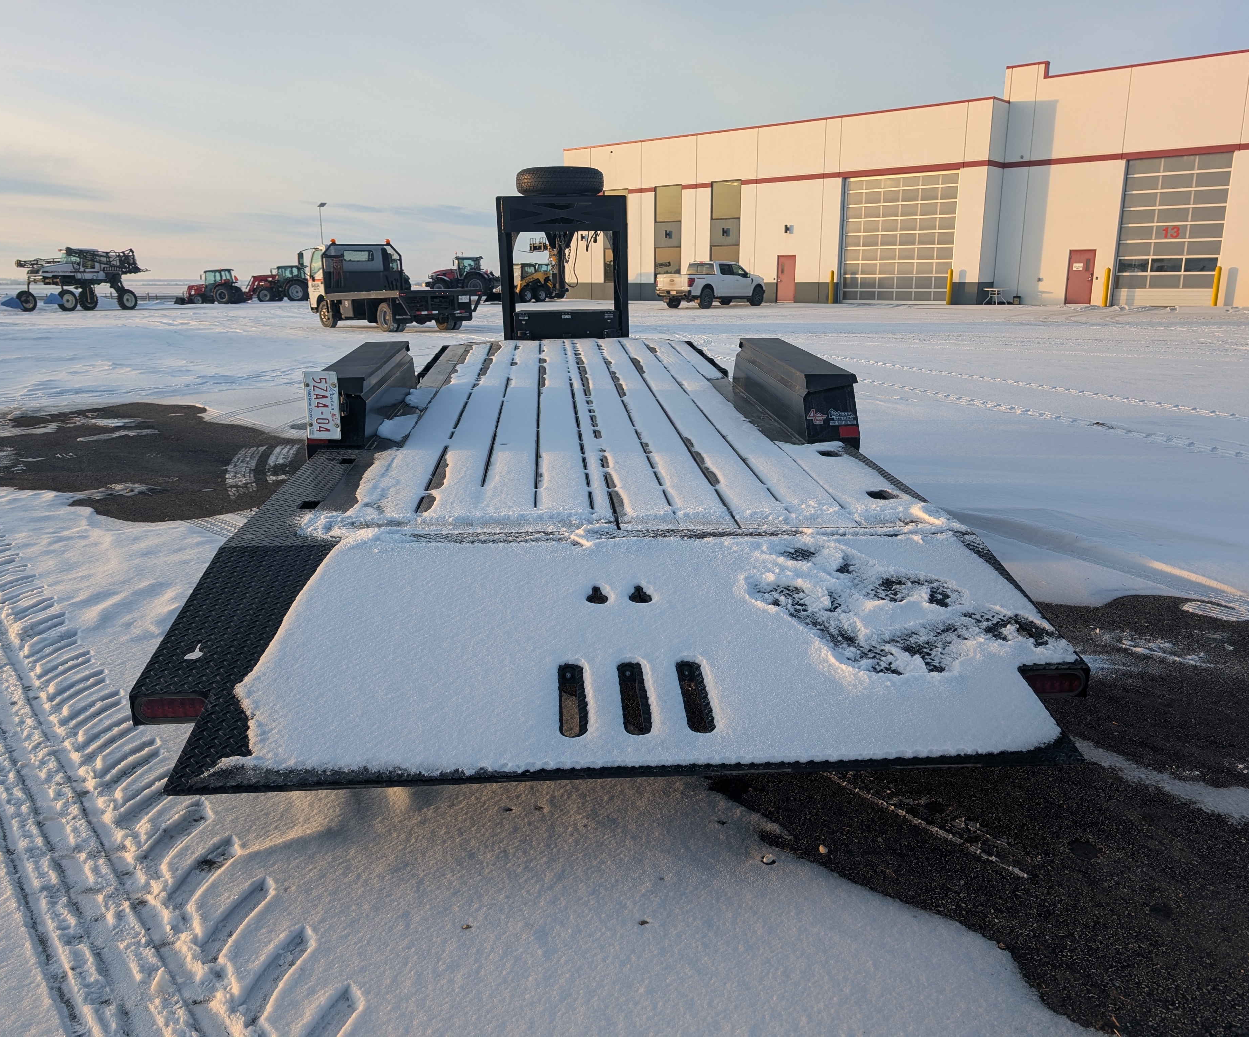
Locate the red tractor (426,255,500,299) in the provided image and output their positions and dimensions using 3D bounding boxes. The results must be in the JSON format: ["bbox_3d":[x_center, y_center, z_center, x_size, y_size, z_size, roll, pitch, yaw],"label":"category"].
[{"bbox_3d":[-13.103,-19.502,77.577,6.000,3.420,2.700,1,14,6],"label":"red tractor"}]

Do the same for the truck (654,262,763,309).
[{"bbox_3d":[4.027,-10.523,43.003,2.060,1.980,5.880,13,19,42],"label":"truck"}]

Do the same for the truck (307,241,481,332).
[{"bbox_3d":[-6.740,-6.596,26.928,2.450,2.500,6.727,-11,18,-37],"label":"truck"}]

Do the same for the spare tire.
[{"bbox_3d":[-0.569,-2.974,8.500,0.785,0.235,0.785,0,14,0],"label":"spare tire"}]

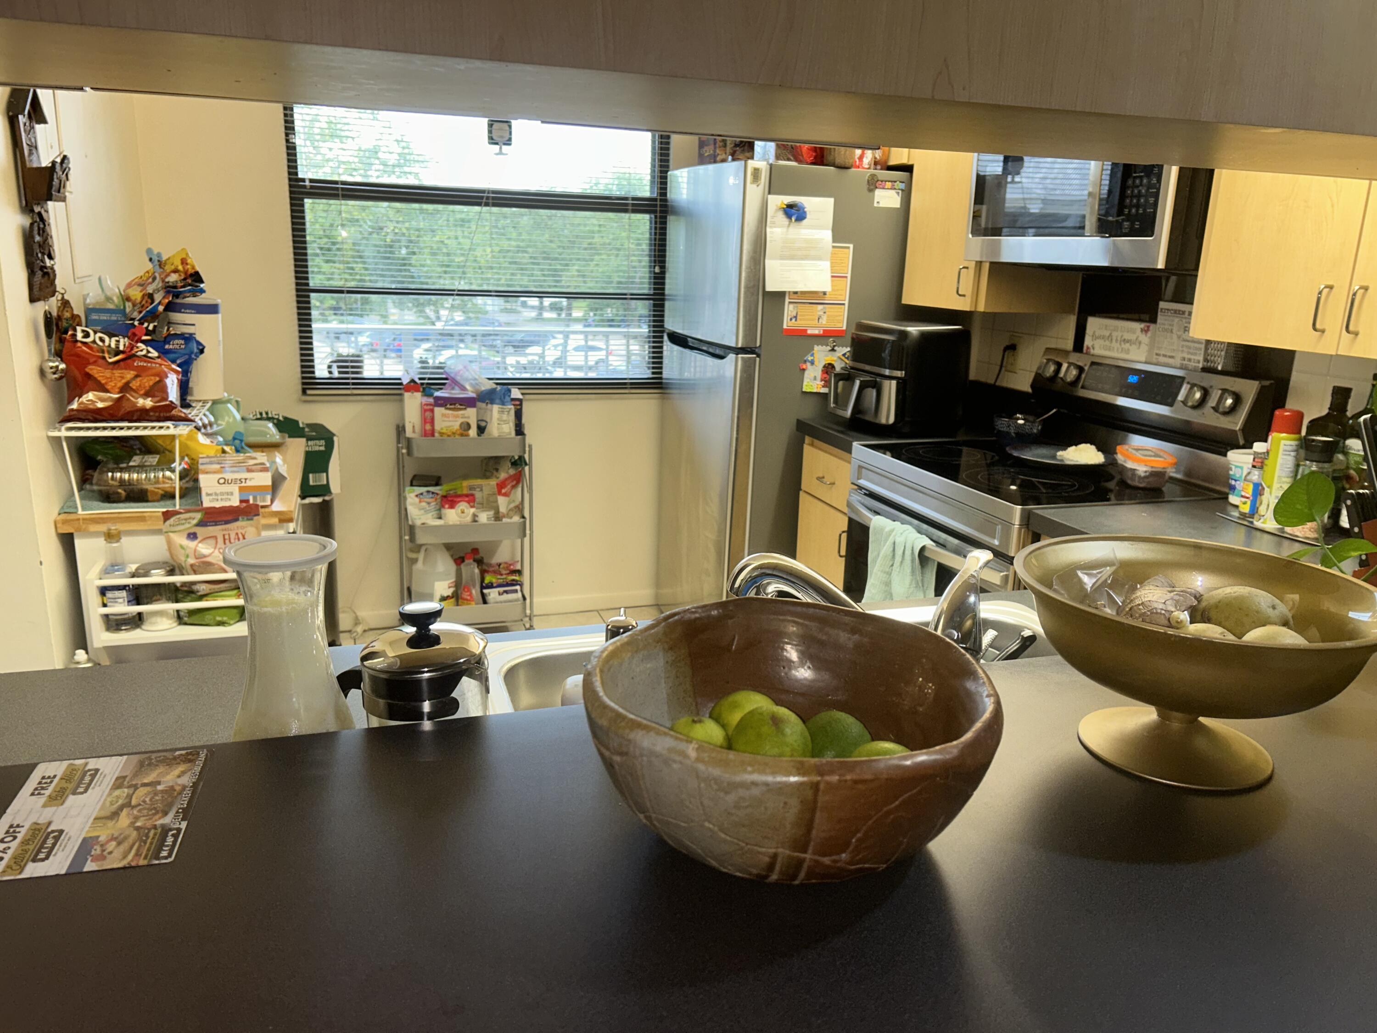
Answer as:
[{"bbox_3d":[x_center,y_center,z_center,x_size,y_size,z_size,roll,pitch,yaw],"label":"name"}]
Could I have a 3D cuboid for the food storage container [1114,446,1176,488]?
[{"bbox_3d":[1.117,-0.120,2.522,0.122,0.068,0.172,3,14,4],"label":"food storage container"}]

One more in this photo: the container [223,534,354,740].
[{"bbox_3d":[-0.346,0.161,0.896,0.118,0.268,0.118,-3,15,-18],"label":"container"}]

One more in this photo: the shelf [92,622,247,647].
[{"bbox_3d":[-1.057,0.234,2.179,0.318,0.019,0.126,-3,15,-18],"label":"shelf"}]

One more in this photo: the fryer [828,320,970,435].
[{"bbox_3d":[0.637,-0.433,3.190,0.325,0.311,0.270,-6,17,-30],"label":"fryer"}]

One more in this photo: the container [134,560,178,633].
[{"bbox_3d":[-1.102,0.166,2.145,0.080,0.128,0.080,-3,15,-18],"label":"container"}]

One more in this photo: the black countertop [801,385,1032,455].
[{"bbox_3d":[0.724,-0.309,3.228,0.655,0.160,0.430,-3,15,-18],"label":"black countertop"}]

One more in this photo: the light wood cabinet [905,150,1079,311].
[{"bbox_3d":[0.921,-1.008,3.078,0.325,0.770,0.460,-3,15,-18],"label":"light wood cabinet"}]

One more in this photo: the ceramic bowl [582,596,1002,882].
[{"bbox_3d":[0.064,0.150,0.674,0.266,0.117,0.266,2,14,0],"label":"ceramic bowl"}]

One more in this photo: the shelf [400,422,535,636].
[{"bbox_3d":[-0.802,0.068,3.751,0.465,0.785,0.300,-3,15,-18],"label":"shelf"}]

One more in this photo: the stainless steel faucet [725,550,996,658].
[{"bbox_3d":[0.173,0.139,1.093,0.285,0.240,0.070,7,15,21],"label":"stainless steel faucet"}]

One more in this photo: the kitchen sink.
[{"bbox_3d":[0.187,0.312,1.288,0.840,0.190,0.560,-3,15,-18],"label":"kitchen sink"}]

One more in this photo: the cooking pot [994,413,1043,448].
[{"bbox_3d":[0.954,-0.249,2.991,0.142,0.080,0.142,2,14,0],"label":"cooking pot"}]

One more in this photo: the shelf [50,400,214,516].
[{"bbox_3d":[-1.220,-0.146,2.301,0.257,0.182,0.410,-3,15,-18],"label":"shelf"}]

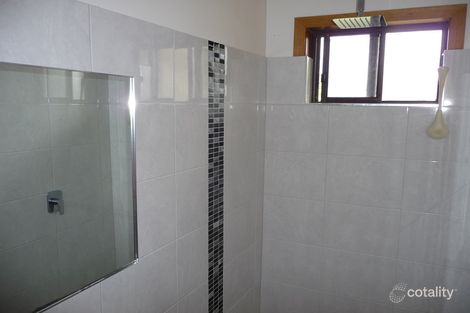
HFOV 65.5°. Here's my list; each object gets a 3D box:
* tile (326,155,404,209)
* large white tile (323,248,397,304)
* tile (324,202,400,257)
[{"bbox_3d":[0.776,0.151,2.214,0.450,0.300,0.012,4,8,27],"label":"tile"},{"bbox_3d":[0.772,0.746,2.292,0.450,0.300,0.012,4,8,27],"label":"large white tile"},{"bbox_3d":[0.774,0.449,2.253,0.450,0.300,0.012,4,8,27],"label":"tile"}]

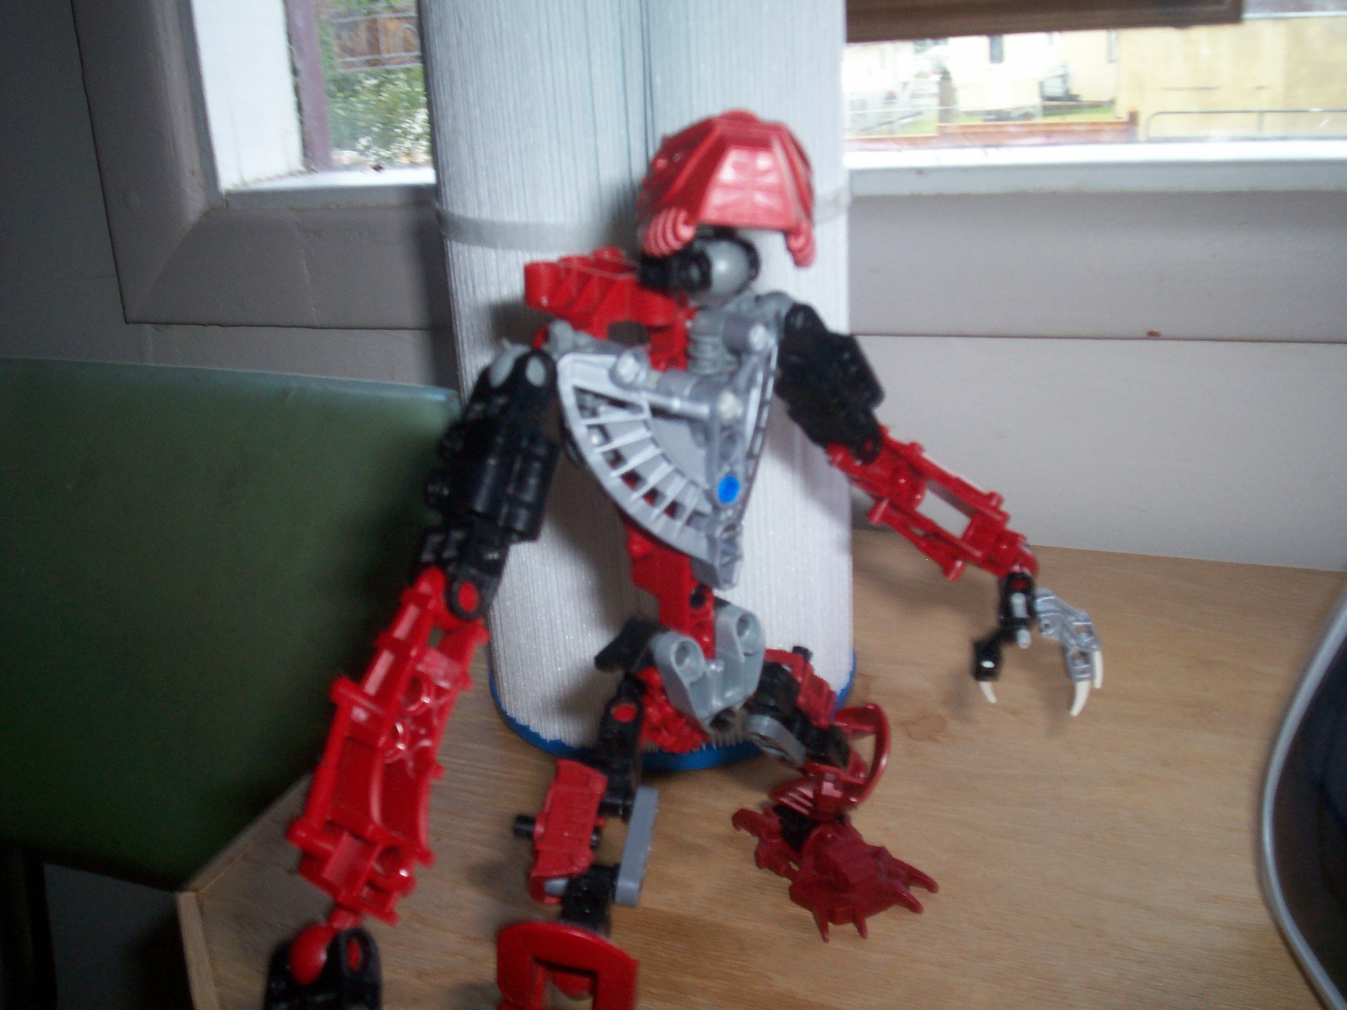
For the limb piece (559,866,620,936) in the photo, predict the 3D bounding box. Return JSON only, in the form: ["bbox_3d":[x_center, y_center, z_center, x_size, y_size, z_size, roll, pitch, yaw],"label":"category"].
[{"bbox_3d":[-0.020,0.092,0.325,0.013,0.016,0.013,-6,0,-9],"label":"limb piece"}]

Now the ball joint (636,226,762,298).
[{"bbox_3d":[0.006,-0.059,0.342,0.021,0.017,0.021,-17,22,-38],"label":"ball joint"}]

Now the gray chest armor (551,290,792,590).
[{"bbox_3d":[0.001,-0.015,0.342,0.057,0.061,0.033,-17,22,-38],"label":"gray chest armor"}]

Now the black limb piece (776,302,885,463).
[{"bbox_3d":[0.042,-0.034,0.380,0.021,0.050,0.021,-20,36,18],"label":"black limb piece"}]

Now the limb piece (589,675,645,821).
[{"bbox_3d":[-0.014,0.060,0.345,0.013,0.013,0.038,-3,47,5],"label":"limb piece"}]

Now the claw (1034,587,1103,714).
[{"bbox_3d":[0.124,0.045,0.440,0.018,0.038,0.020,1,18,14],"label":"claw"}]

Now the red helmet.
[{"bbox_3d":[0.013,-0.077,0.342,0.036,0.035,0.036,-7,19,-25],"label":"red helmet"}]

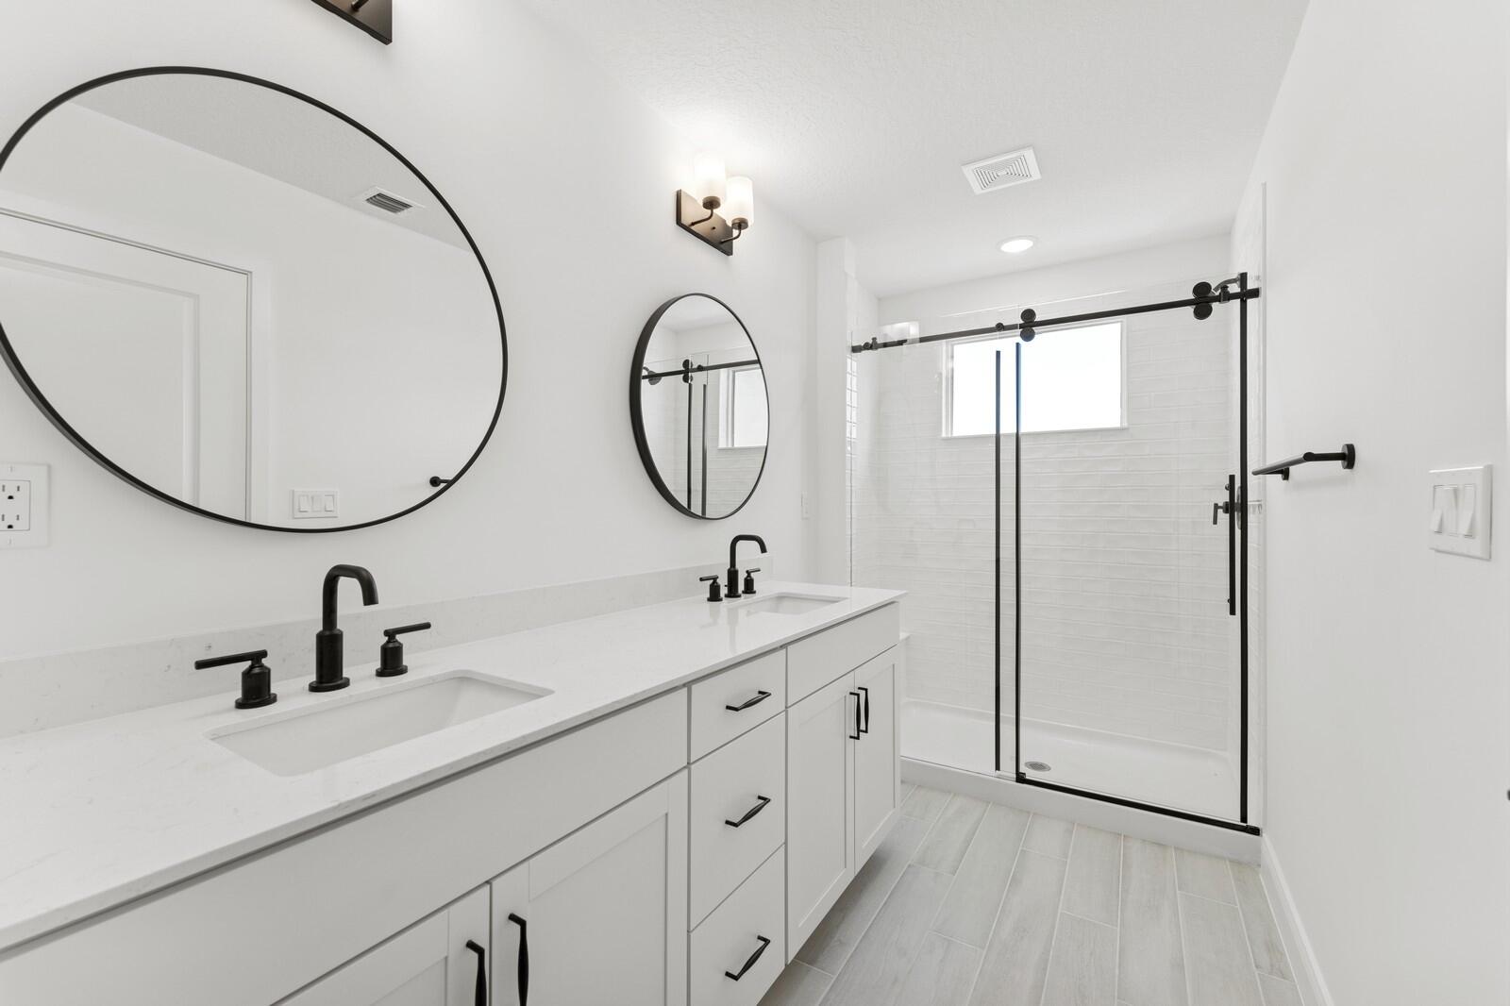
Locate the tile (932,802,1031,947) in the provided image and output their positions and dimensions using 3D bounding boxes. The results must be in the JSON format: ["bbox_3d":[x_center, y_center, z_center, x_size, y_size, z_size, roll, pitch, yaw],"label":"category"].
[{"bbox_3d":[0.806,1.239,2.014,0.152,0.010,0.880,0,0,33],"label":"tile"}]

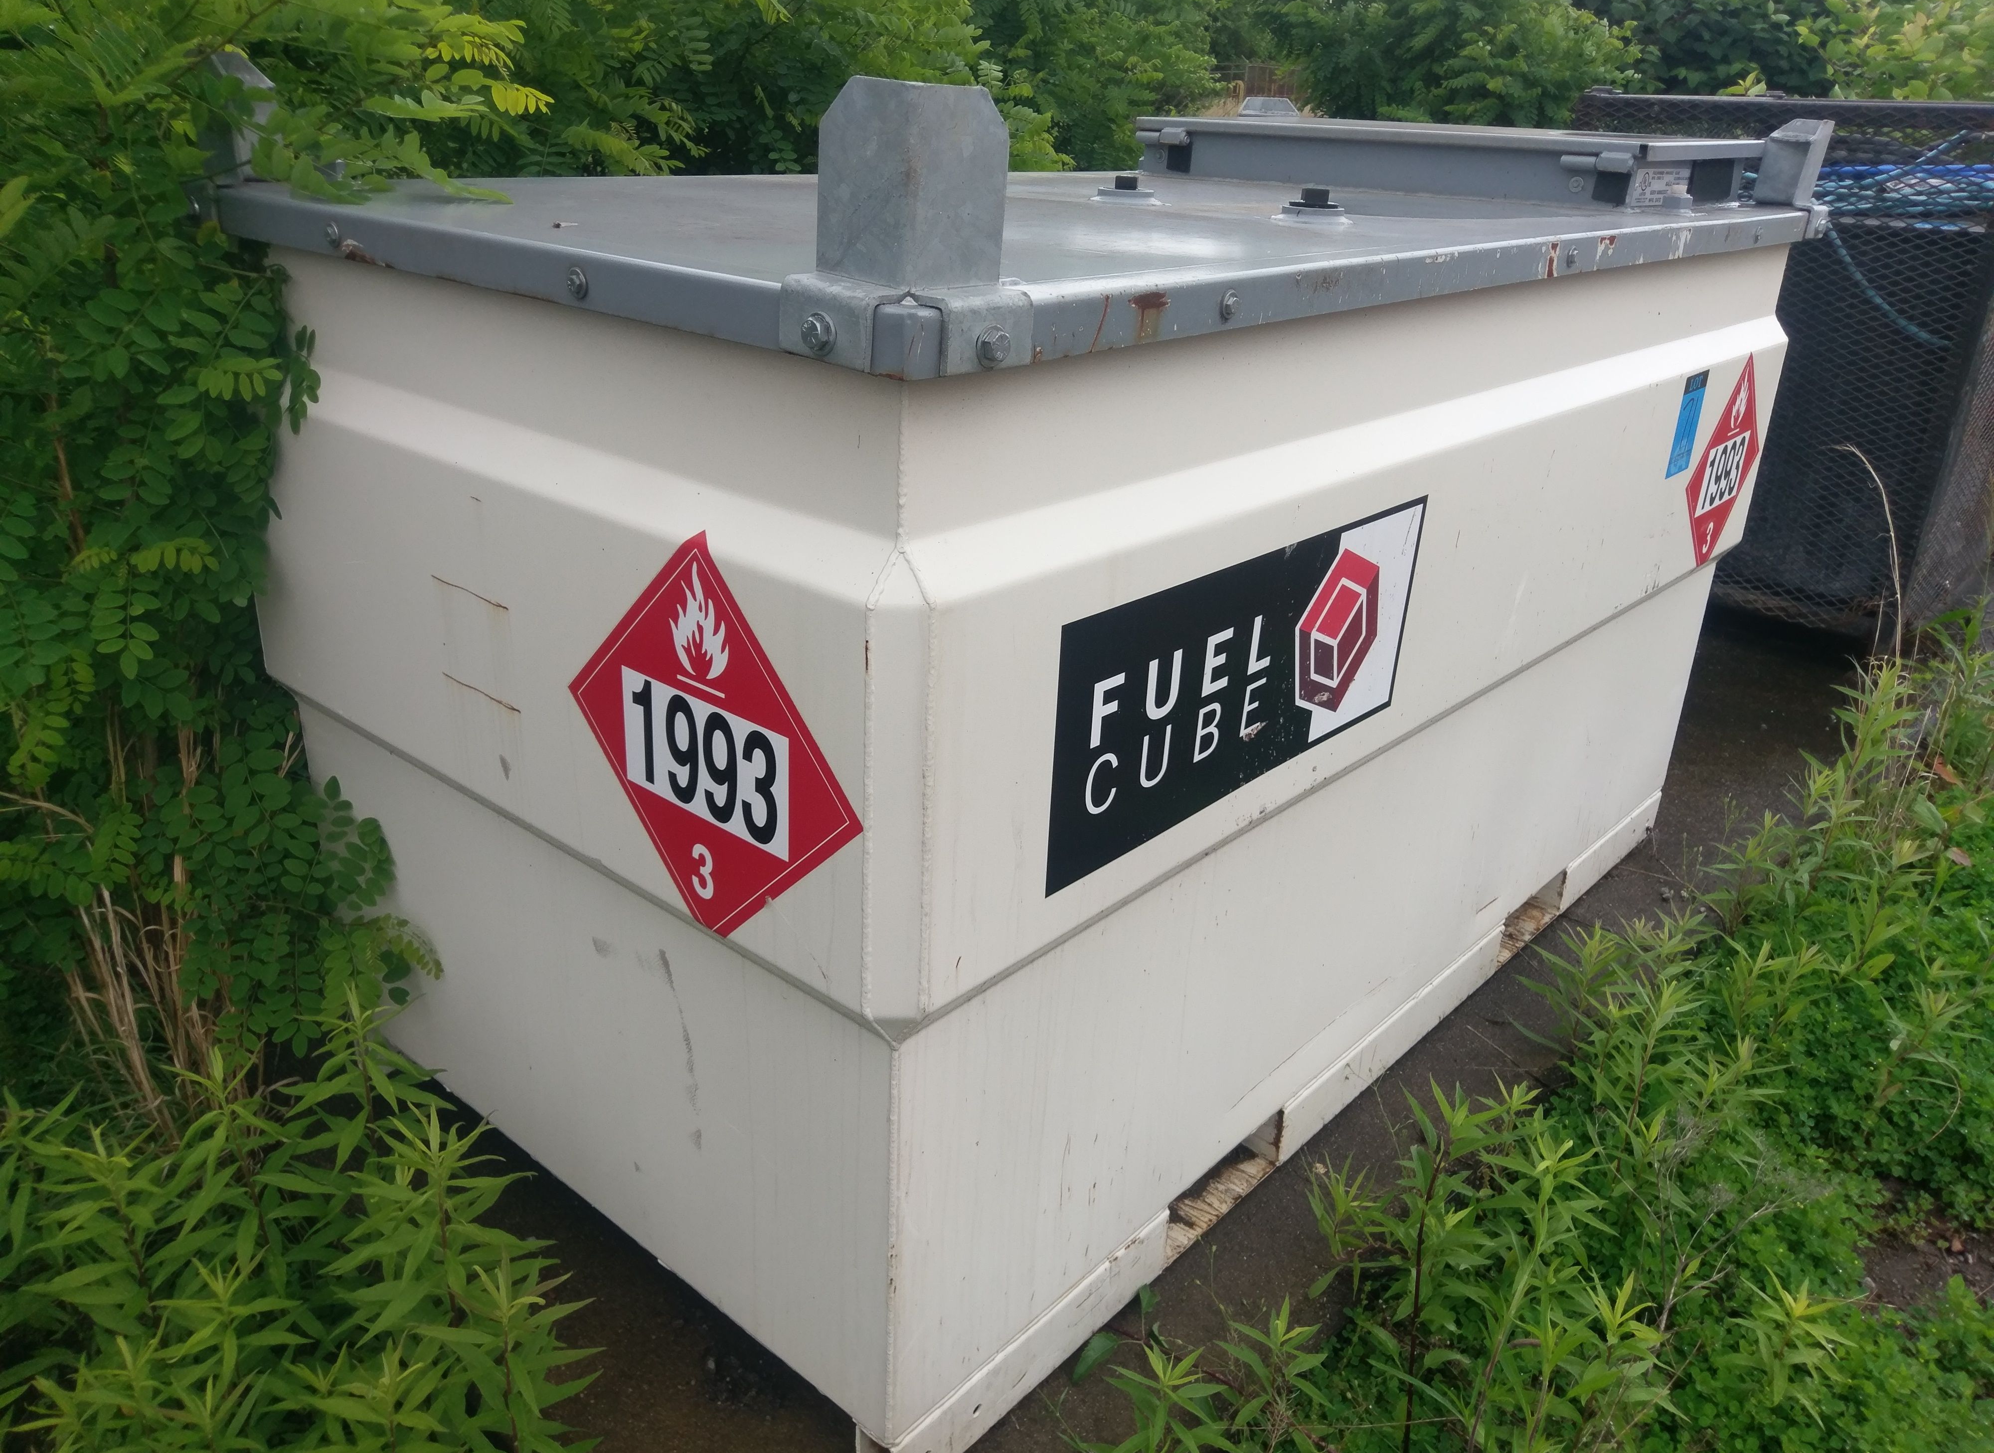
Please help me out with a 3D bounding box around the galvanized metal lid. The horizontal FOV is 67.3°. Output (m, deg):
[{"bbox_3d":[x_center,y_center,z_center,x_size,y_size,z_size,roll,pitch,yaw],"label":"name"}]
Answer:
[{"bbox_3d":[0.244,-0.764,2.054,1.103,0.188,2.156,21,29,37],"label":"galvanized metal lid"}]

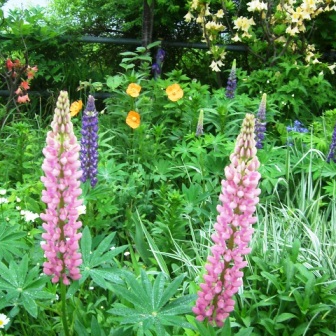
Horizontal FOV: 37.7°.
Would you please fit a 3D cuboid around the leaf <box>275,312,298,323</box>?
[{"bbox_3d":[0.262,0.334,1.100,0.050,0.020,0.030,1,15,-6],"label":"leaf"}]

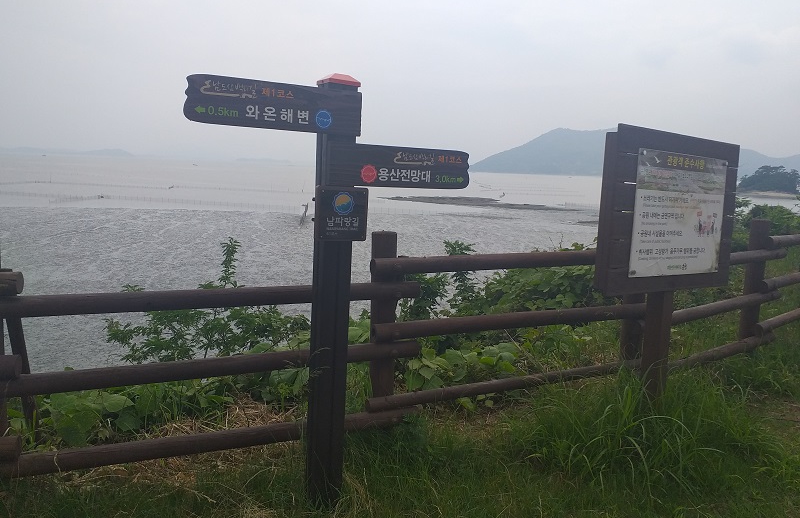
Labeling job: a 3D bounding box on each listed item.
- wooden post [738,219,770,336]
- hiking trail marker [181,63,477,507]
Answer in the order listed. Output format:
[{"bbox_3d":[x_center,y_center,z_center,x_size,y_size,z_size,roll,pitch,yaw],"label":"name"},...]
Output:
[{"bbox_3d":[3.254,0.280,5.533,0.150,1.220,0.150,-3,10,-34],"label":"wooden post"},{"bbox_3d":[-0.293,0.180,2.753,1.365,1.996,0.190,-3,10,-33],"label":"hiking trail marker"}]

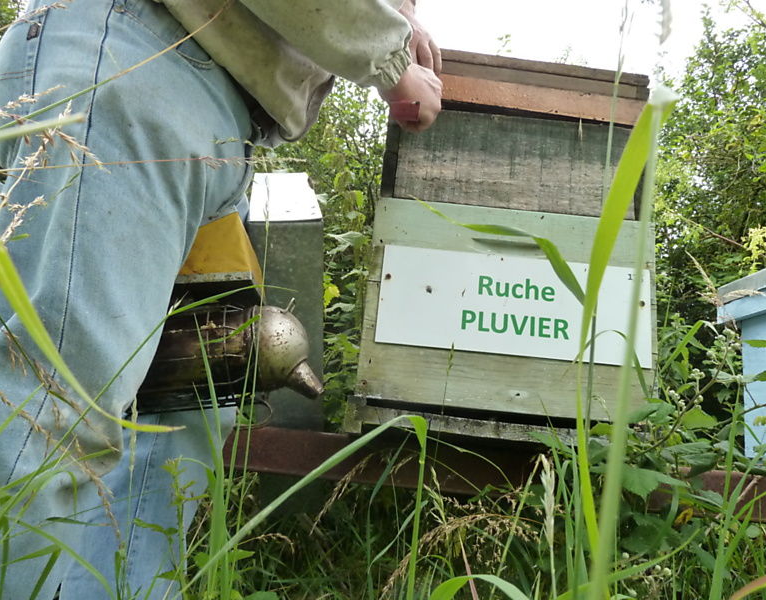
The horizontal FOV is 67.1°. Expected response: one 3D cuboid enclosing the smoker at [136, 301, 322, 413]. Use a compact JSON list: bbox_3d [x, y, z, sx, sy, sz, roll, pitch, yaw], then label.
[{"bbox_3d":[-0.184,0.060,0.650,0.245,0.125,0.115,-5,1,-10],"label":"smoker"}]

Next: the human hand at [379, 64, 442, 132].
[{"bbox_3d":[0.046,-0.315,0.898,0.100,0.088,0.085,35,0,-12],"label":"human hand"}]

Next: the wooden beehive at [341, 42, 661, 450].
[{"bbox_3d":[0.202,-0.049,1.117,0.445,0.640,0.540,5,-13,0],"label":"wooden beehive"}]

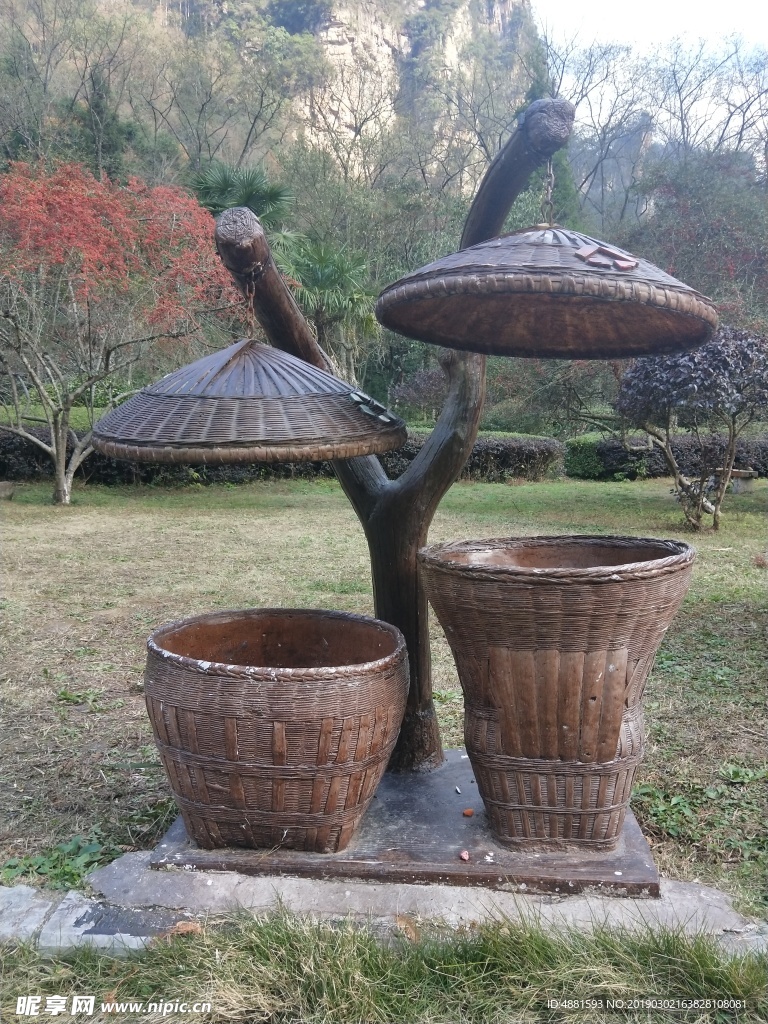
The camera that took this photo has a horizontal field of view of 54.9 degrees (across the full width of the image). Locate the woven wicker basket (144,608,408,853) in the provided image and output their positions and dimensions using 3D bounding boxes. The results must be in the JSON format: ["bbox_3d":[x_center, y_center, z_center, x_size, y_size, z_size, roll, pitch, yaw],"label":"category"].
[{"bbox_3d":[-0.343,0.683,2.368,0.830,0.590,0.775,0,6,4],"label":"woven wicker basket"}]

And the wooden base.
[{"bbox_3d":[0.088,0.989,2.487,1.441,0.045,0.828,0,6,4],"label":"wooden base"}]

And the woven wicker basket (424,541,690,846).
[{"bbox_3d":[0.529,0.547,2.338,0.830,0.867,0.750,0,6,4],"label":"woven wicker basket"}]

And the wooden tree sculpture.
[{"bbox_3d":[0.025,-0.116,2.437,1.021,2.165,0.689,0,6,4],"label":"wooden tree sculpture"}]

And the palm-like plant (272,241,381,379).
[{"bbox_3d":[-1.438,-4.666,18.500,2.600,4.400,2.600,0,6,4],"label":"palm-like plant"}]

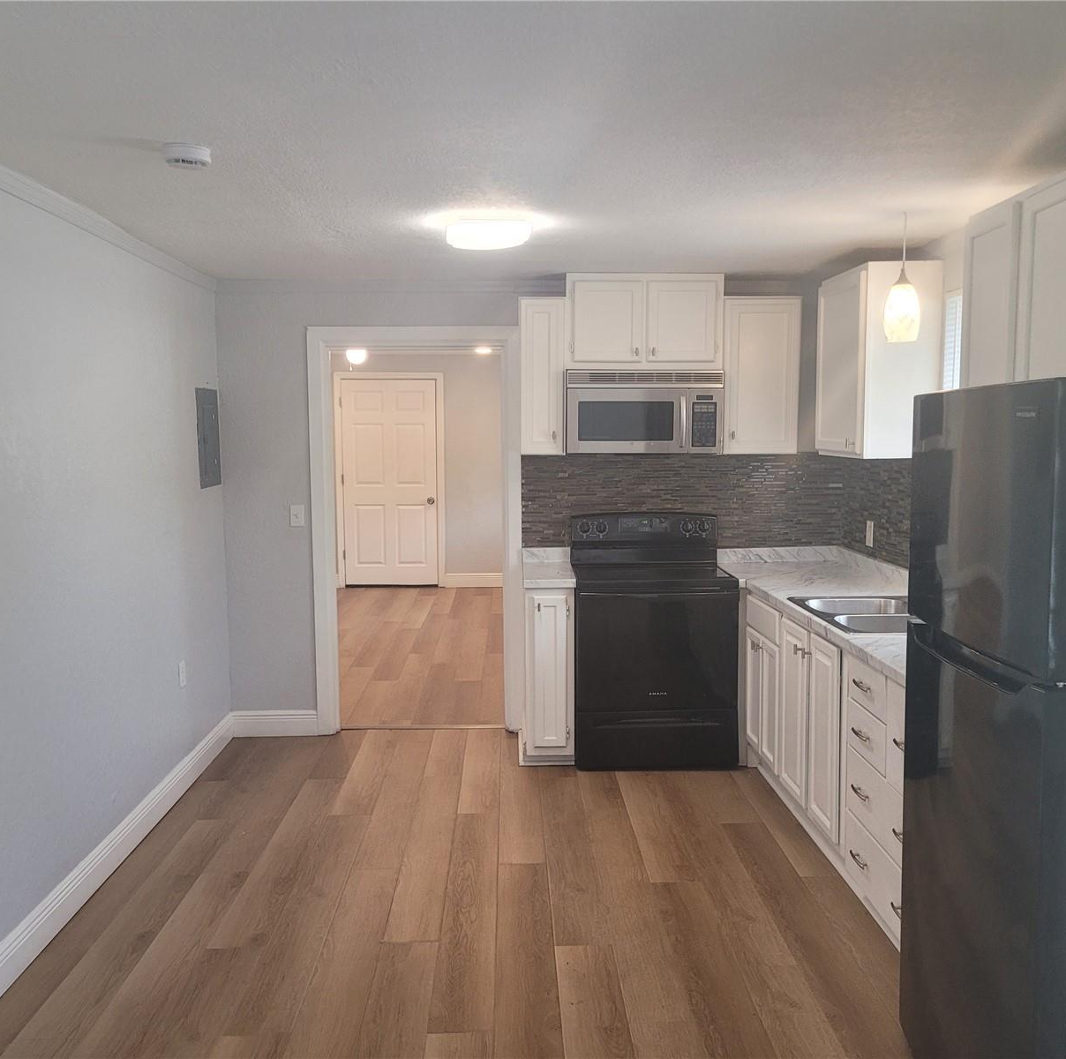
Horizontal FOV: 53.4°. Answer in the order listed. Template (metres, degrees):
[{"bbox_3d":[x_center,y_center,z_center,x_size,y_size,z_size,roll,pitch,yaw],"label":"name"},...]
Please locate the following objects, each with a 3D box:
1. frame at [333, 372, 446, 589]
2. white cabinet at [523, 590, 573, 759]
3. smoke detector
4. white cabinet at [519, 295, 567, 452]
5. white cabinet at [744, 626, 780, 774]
[{"bbox_3d":[-1.401,-0.482,10.448,1.071,2.107,0.120,-1,5,-1],"label":"frame"},{"bbox_3d":[0.074,0.678,5.324,0.228,0.845,0.580,-1,5,-1],"label":"white cabinet"},{"bbox_3d":[-0.940,-1.009,2.877,0.132,0.050,0.132,-1,5,-1],"label":"smoke detector"},{"bbox_3d":[0.048,-0.758,5.317,0.223,0.757,0.325,-1,5,-1],"label":"white cabinet"},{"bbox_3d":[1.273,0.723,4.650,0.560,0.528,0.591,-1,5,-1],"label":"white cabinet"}]

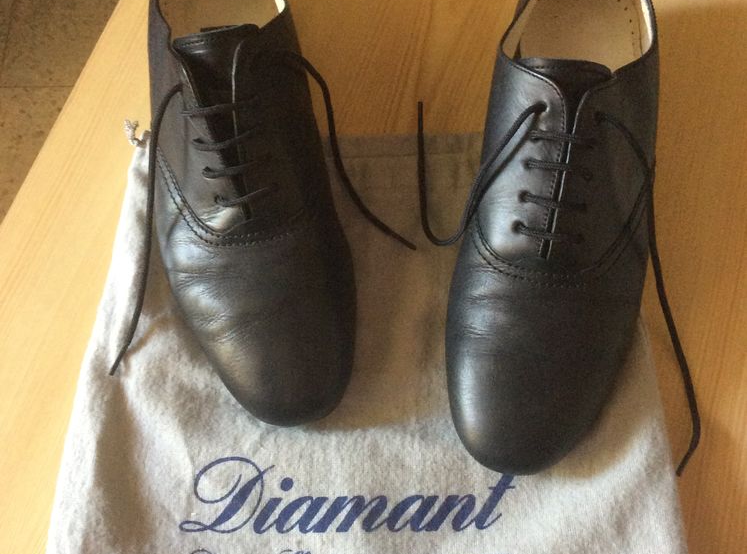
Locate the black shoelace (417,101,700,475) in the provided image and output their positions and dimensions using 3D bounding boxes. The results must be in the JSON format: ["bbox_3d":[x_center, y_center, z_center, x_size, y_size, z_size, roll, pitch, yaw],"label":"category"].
[{"bbox_3d":[0.088,-0.017,0.446,0.165,0.085,0.180,10,68,6],"label":"black shoelace"}]

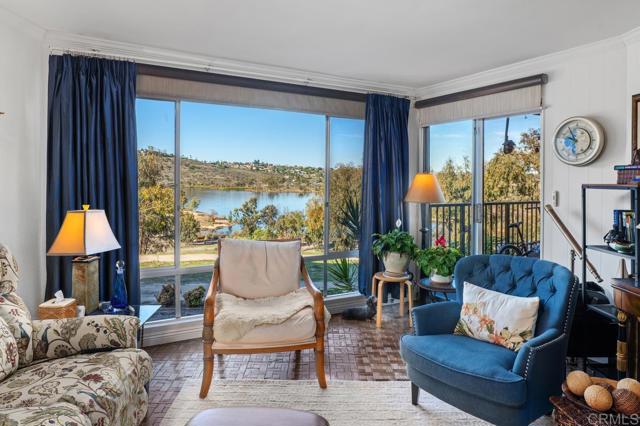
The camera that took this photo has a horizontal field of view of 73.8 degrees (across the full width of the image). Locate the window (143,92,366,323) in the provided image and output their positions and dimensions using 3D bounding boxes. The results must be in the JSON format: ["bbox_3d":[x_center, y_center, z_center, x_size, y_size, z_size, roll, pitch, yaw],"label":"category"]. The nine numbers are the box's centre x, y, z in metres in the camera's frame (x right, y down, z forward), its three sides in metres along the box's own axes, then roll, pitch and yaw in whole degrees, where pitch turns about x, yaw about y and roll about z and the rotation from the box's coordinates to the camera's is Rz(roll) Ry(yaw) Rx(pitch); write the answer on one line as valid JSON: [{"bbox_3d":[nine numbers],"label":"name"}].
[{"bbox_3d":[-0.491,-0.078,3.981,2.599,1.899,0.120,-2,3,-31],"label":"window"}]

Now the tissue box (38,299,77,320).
[{"bbox_3d":[-1.499,0.571,2.440,0.145,0.120,0.160,0,4,-3],"label":"tissue box"}]

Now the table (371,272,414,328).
[{"bbox_3d":[0.695,0.831,4.130,0.370,0.450,0.370,0,4,0],"label":"table"}]

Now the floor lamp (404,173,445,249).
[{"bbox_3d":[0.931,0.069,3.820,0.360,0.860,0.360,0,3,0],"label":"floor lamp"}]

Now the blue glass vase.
[{"bbox_3d":[-1.285,0.458,2.740,0.105,0.305,0.105,0,4,0],"label":"blue glass vase"}]

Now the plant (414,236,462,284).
[{"bbox_3d":[1.005,0.401,3.600,0.410,0.410,0.400,0,3,0],"label":"plant"}]

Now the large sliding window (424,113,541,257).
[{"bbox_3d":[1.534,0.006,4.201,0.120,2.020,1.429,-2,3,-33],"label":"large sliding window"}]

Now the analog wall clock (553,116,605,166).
[{"bbox_3d":[2.070,-0.573,3.410,0.065,0.370,0.370,-2,4,-34],"label":"analog wall clock"}]

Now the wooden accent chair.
[{"bbox_3d":[-0.410,0.669,3.070,0.770,0.900,0.740,-1,4,-9],"label":"wooden accent chair"}]

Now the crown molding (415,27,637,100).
[{"bbox_3d":[1.667,-1.329,4.004,0.090,0.110,2.150,-2,4,-34],"label":"crown molding"}]

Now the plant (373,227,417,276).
[{"bbox_3d":[0.718,0.375,4.130,0.420,0.440,0.400,0,4,0],"label":"plant"}]

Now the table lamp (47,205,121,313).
[{"bbox_3d":[-1.482,0.271,2.715,0.290,0.650,0.290,1,3,13],"label":"table lamp"}]

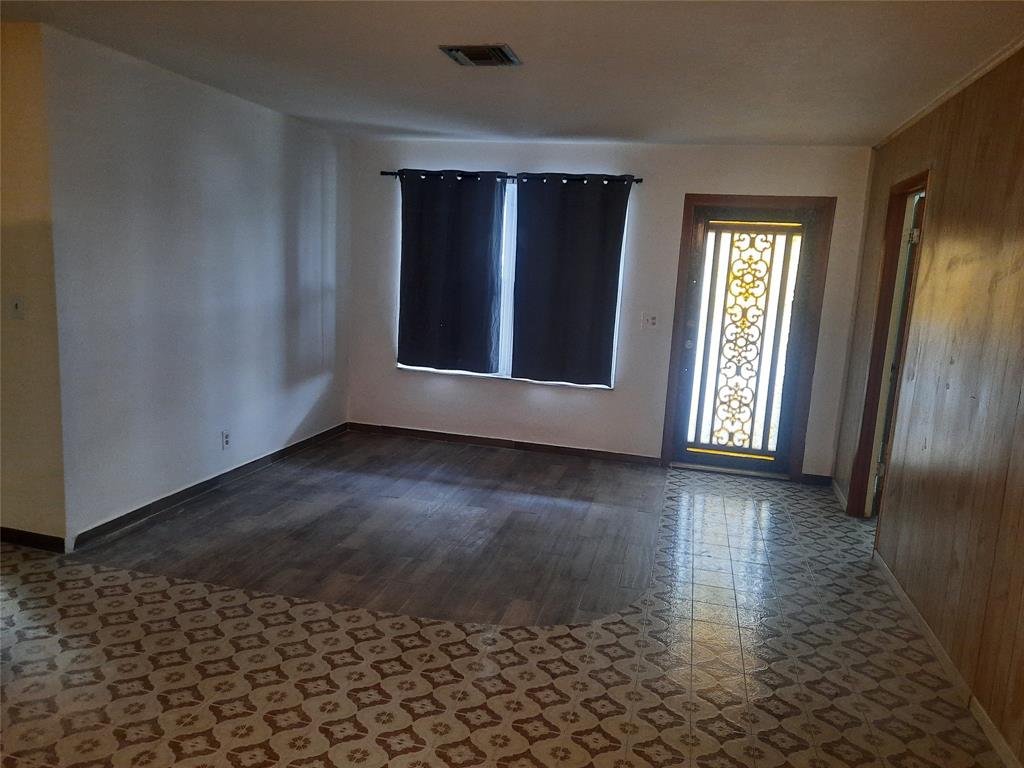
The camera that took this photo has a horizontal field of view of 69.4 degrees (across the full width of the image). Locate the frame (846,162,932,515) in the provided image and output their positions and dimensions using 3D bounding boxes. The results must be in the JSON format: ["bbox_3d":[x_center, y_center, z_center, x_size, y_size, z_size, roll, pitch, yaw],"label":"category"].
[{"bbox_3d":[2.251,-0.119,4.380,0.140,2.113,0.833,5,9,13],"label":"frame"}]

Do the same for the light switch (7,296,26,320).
[{"bbox_3d":[-2.344,-0.360,3.502,0.082,0.113,0.015,5,9,13],"label":"light switch"}]

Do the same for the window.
[{"bbox_3d":[-0.045,-0.841,5.964,1.876,1.648,0.120,5,9,13],"label":"window"}]

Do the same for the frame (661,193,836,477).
[{"bbox_3d":[1.762,-0.342,5.615,1.054,2.106,0.100,5,9,13],"label":"frame"}]

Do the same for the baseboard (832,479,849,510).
[{"bbox_3d":[2.321,0.777,5.269,0.018,0.070,0.653,5,9,13],"label":"baseboard"}]

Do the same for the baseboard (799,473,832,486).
[{"bbox_3d":[2.309,0.720,5.598,0.215,0.077,0.018,5,9,13],"label":"baseboard"}]

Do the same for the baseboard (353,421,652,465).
[{"bbox_3d":[-0.137,0.492,6.179,2.724,0.077,0.018,5,9,13],"label":"baseboard"}]

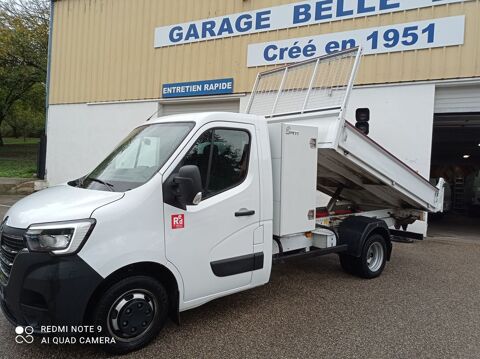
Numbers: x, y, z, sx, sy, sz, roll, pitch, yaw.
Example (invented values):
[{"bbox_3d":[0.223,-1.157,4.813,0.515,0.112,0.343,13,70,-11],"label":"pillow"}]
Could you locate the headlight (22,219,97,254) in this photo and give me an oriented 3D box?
[{"bbox_3d":[-1.458,0.462,3.143,0.450,0.280,0.380,-1,2,-39],"label":"headlight"}]

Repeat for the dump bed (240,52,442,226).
[{"bbox_3d":[1.867,-0.585,6.784,3.040,1.570,2.100,24,-13,-37],"label":"dump bed"}]

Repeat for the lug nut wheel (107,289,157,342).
[{"bbox_3d":[-0.931,1.169,3.348,0.445,0.445,0.160,-1,2,-39],"label":"lug nut wheel"}]

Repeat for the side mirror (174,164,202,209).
[{"bbox_3d":[-0.474,0.078,3.451,0.220,0.410,0.270,-1,2,-39],"label":"side mirror"}]

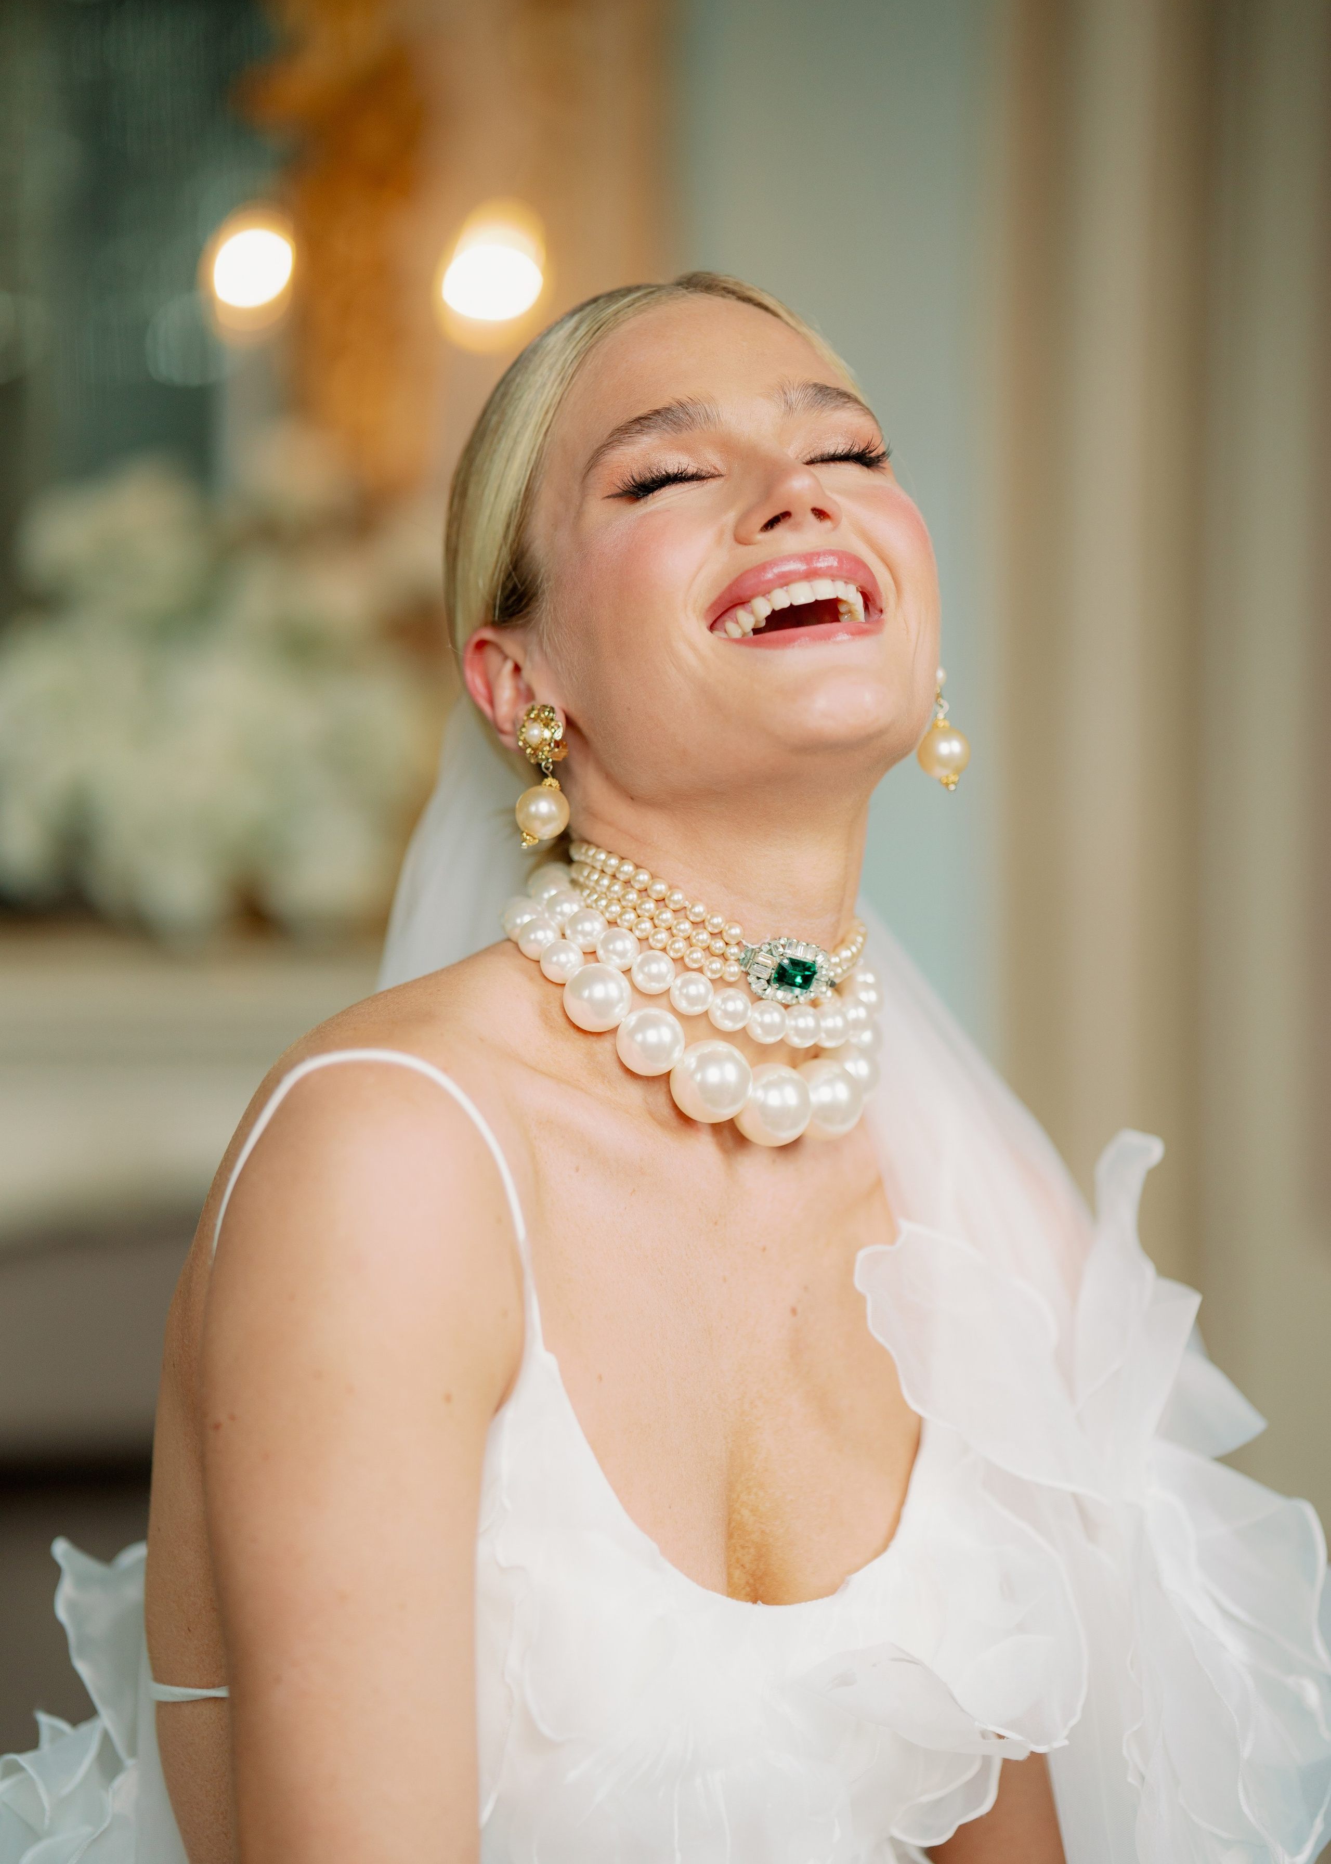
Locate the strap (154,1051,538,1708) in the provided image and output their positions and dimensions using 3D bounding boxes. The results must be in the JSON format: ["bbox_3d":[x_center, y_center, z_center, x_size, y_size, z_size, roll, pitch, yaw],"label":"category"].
[{"bbox_3d":[-0.105,0.149,1.575,0.160,0.215,0.055,8,12,42],"label":"strap"}]

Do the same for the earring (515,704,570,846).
[{"bbox_3d":[-0.042,-0.054,1.615,0.019,0.049,0.019,7,11,37],"label":"earring"}]

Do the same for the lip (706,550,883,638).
[{"bbox_3d":[0.043,-0.109,1.555,0.060,0.034,0.024,-6,-32,-14],"label":"lip"}]

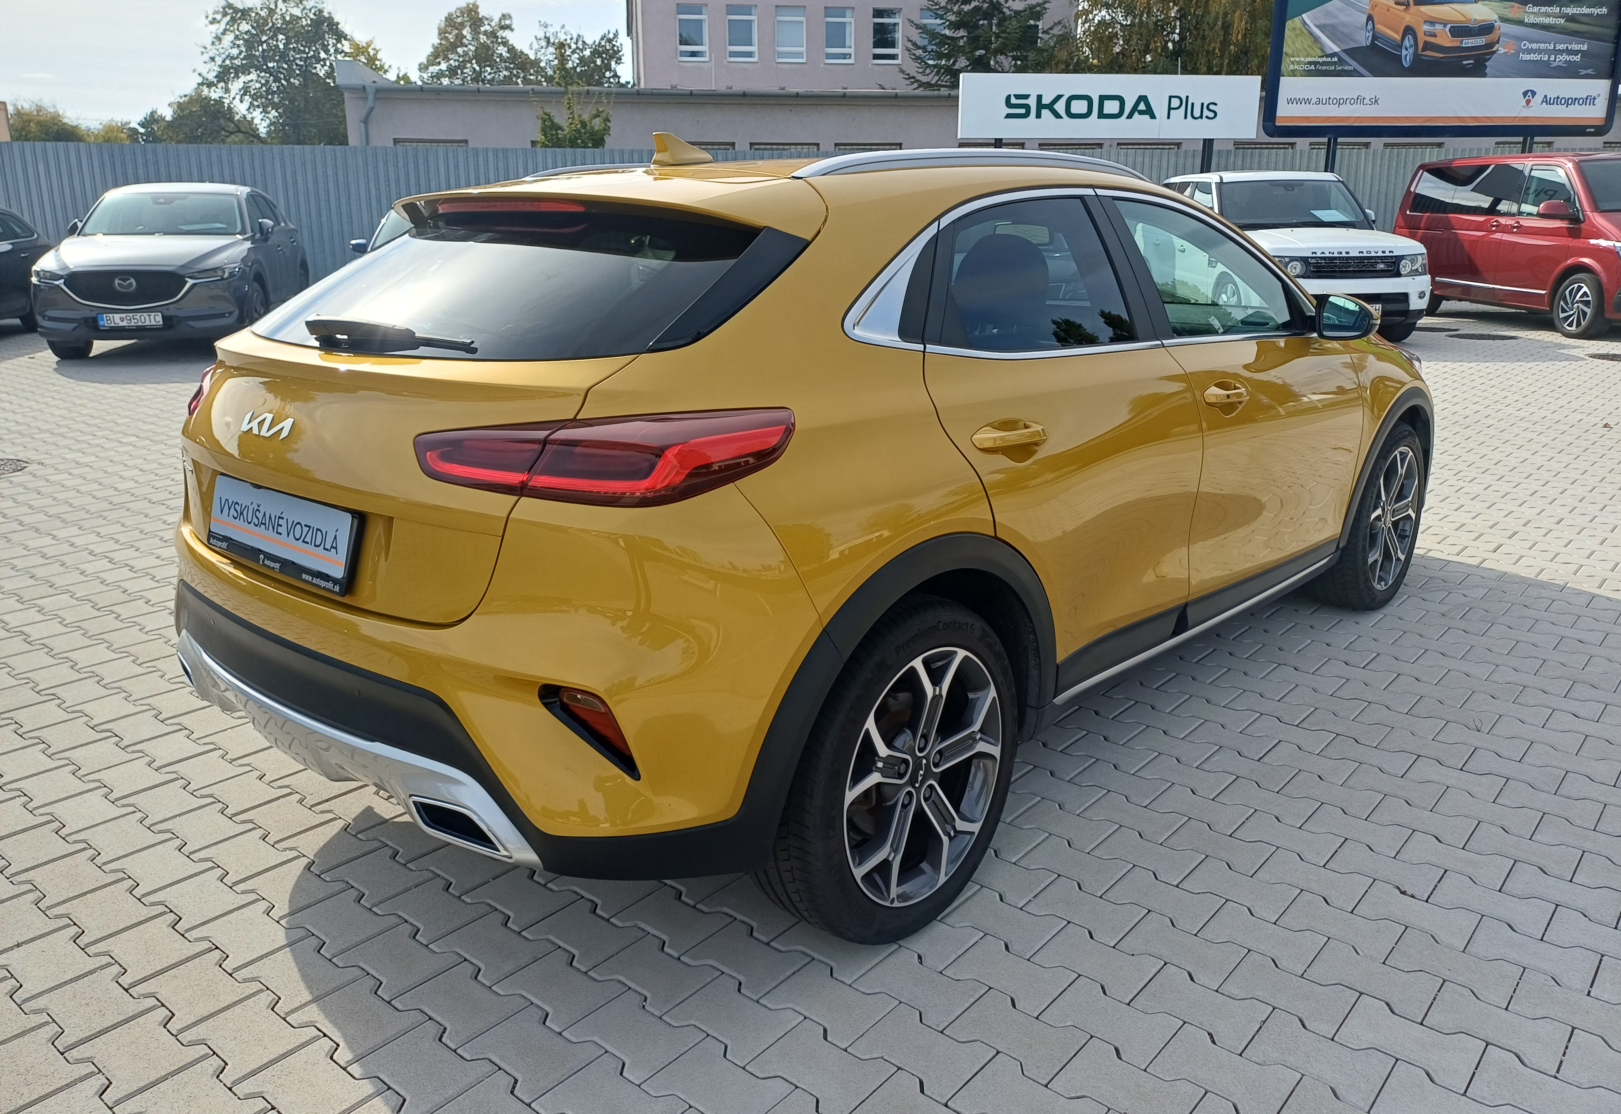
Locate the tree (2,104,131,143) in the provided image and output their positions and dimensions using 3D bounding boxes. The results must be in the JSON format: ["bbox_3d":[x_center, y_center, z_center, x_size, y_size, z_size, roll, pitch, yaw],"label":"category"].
[{"bbox_3d":[-25.410,-12.587,40.608,4.600,6.010,4.600,-9,17,-30],"label":"tree"}]

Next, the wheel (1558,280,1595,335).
[{"bbox_3d":[8.310,-2.691,12.607,0.190,0.470,0.470,-2,15,-5],"label":"wheel"}]

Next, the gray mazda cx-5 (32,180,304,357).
[{"bbox_3d":[-6.660,-3.160,12.500,1.840,1.675,4.550,-4,17,-13],"label":"gray mazda cx-5"}]

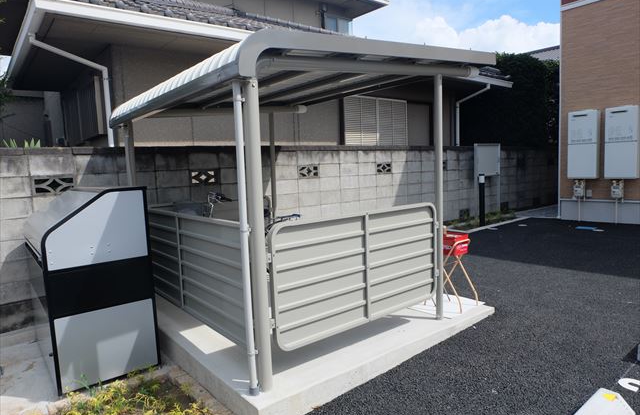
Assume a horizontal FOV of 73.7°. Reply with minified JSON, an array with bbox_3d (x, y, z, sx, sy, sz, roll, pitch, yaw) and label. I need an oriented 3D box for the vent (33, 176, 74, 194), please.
[{"bbox_3d":[-2.690,-0.227,4.306,0.390,0.190,0.100,-7,8,-38],"label":"vent"}]

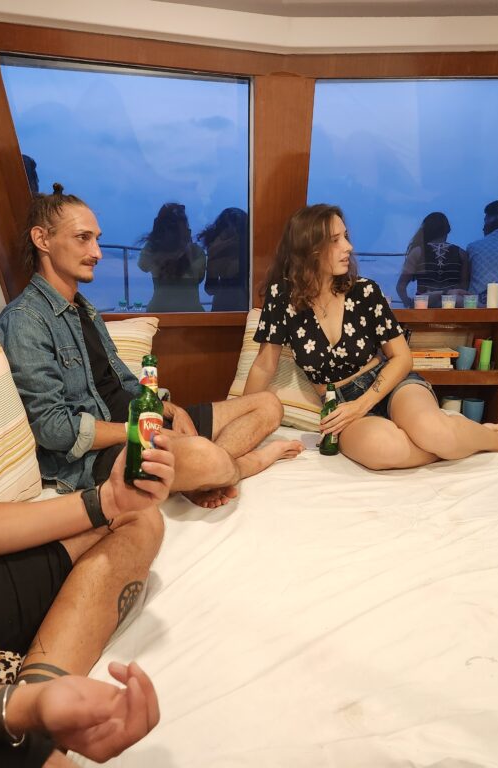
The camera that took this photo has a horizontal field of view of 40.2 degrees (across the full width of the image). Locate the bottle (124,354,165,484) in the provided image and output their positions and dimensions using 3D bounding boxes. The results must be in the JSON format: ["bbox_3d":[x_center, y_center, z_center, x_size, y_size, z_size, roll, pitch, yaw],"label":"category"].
[{"bbox_3d":[-0.182,0.065,1.210,0.061,0.230,0.061,4,-4,-20],"label":"bottle"}]

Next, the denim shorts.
[{"bbox_3d":[0.464,0.044,2.420,0.370,0.240,0.290,-17,5,-12],"label":"denim shorts"}]

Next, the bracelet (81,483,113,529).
[{"bbox_3d":[-0.259,0.209,1.170,0.028,0.066,0.054,-16,0,-6],"label":"bracelet"}]

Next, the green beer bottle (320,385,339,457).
[{"bbox_3d":[0.263,0.114,2.190,0.061,0.230,0.061,-3,11,-18],"label":"green beer bottle"}]

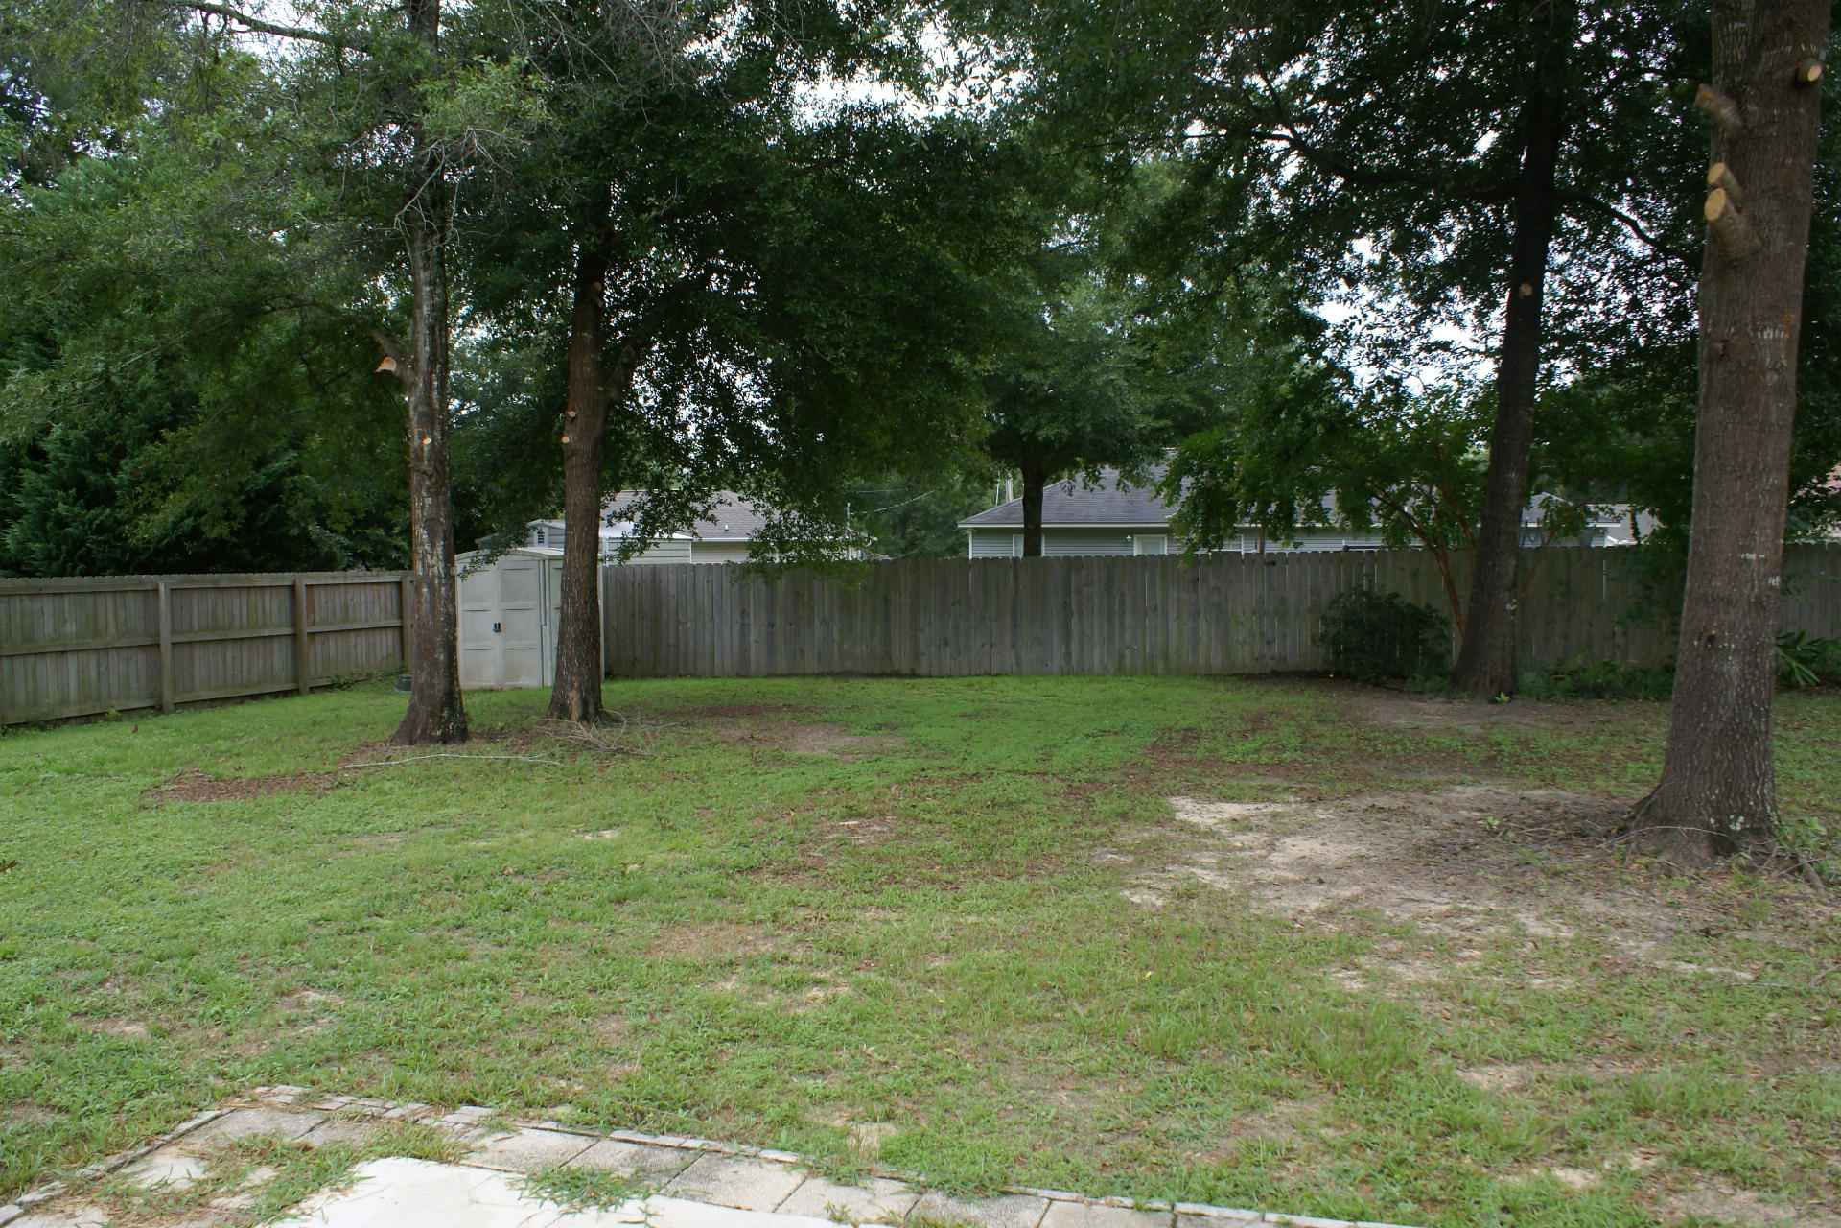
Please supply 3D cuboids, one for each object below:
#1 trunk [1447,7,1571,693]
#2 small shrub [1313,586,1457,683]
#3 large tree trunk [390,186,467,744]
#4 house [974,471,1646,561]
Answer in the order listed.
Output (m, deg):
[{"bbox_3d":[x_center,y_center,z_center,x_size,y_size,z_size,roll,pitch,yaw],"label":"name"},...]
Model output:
[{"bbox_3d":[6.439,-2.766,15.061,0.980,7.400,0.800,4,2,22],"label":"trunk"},{"bbox_3d":[5.872,0.273,17.450,1.650,1.200,1.250,0,2,14],"label":"small shrub"},{"bbox_3d":[-4.668,-1.392,13.003,0.740,5.150,0.720,-1,2,-20],"label":"large tree trunk"},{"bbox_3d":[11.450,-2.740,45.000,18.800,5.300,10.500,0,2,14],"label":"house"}]

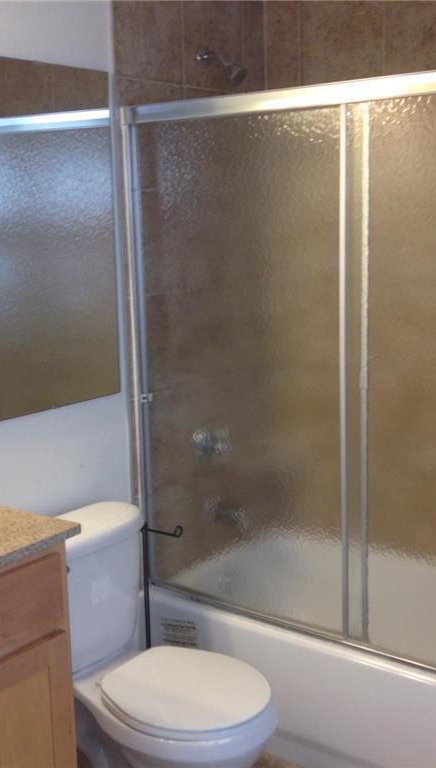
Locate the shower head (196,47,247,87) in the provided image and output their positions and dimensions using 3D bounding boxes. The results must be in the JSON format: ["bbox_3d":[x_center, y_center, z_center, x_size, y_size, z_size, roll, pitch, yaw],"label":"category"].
[{"bbox_3d":[0.015,-0.974,2.990,0.171,0.129,0.071,6,13,36],"label":"shower head"}]

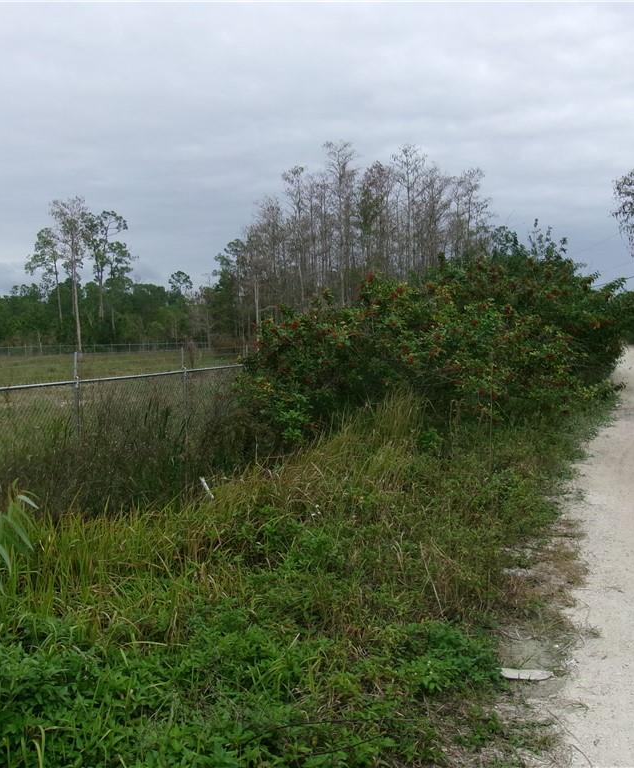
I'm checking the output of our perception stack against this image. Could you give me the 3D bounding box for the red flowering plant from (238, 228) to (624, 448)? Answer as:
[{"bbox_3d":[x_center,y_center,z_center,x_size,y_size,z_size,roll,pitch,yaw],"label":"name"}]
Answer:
[{"bbox_3d":[2.200,-1.170,15.700,7.200,3.900,5.600,1,4,10],"label":"red flowering plant"}]

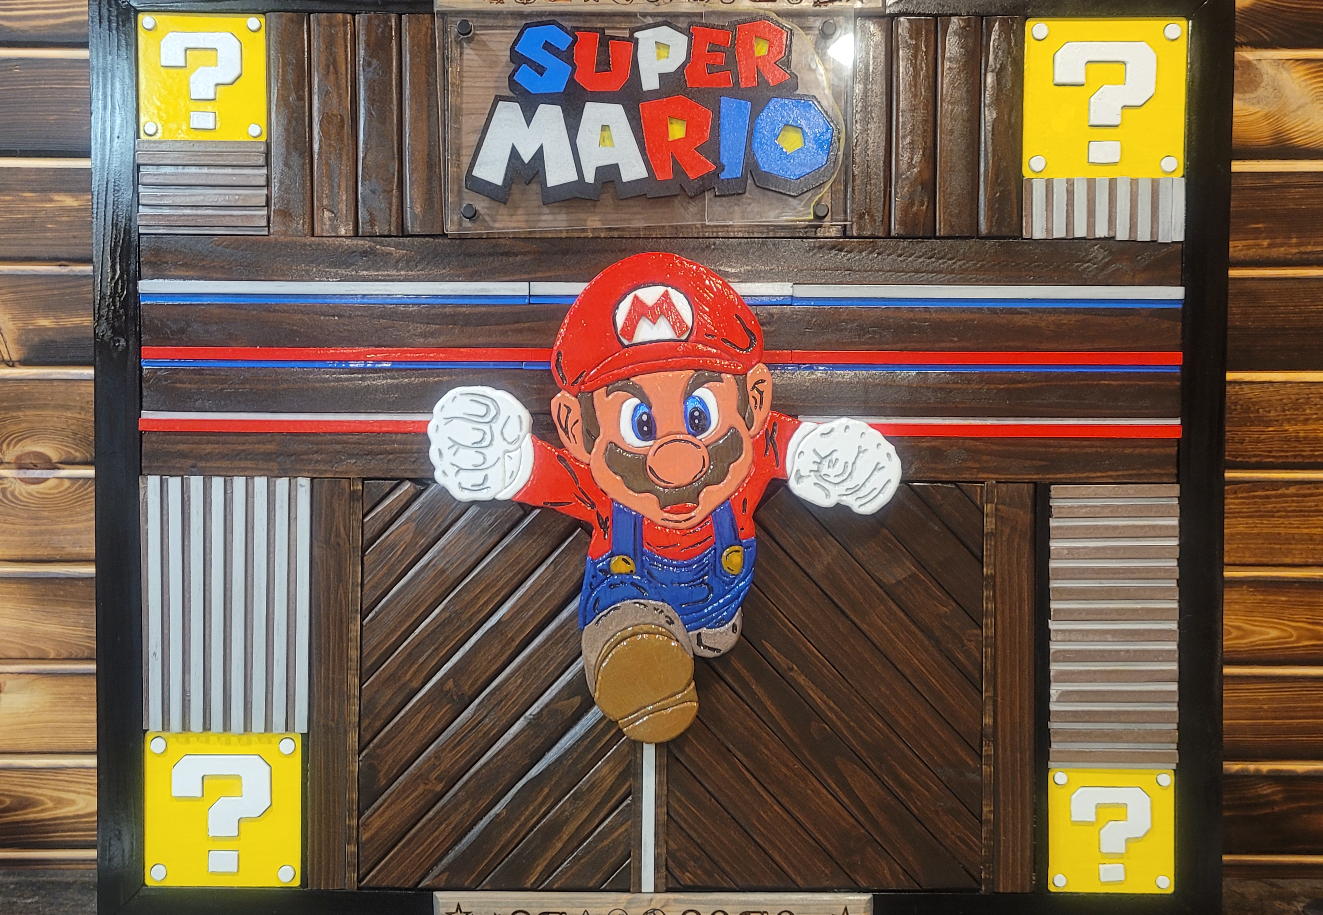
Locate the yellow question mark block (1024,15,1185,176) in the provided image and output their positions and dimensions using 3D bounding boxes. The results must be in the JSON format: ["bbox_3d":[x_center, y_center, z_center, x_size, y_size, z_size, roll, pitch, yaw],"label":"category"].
[{"bbox_3d":[0.355,-0.287,0.804,0.131,0.128,0.019,0,1,0],"label":"yellow question mark block"}]

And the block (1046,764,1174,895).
[{"bbox_3d":[0.366,0.304,0.817,0.102,0.102,0.019,0,1,0],"label":"block"}]

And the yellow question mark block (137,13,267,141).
[{"bbox_3d":[-0.367,-0.304,0.804,0.103,0.101,0.019,0,1,0],"label":"yellow question mark block"}]

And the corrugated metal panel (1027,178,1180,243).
[{"bbox_3d":[0.355,-0.199,0.805,0.129,0.050,0.015,0,1,0],"label":"corrugated metal panel"}]

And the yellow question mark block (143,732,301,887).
[{"bbox_3d":[-0.356,0.286,0.817,0.127,0.126,0.019,0,1,0],"label":"yellow question mark block"}]

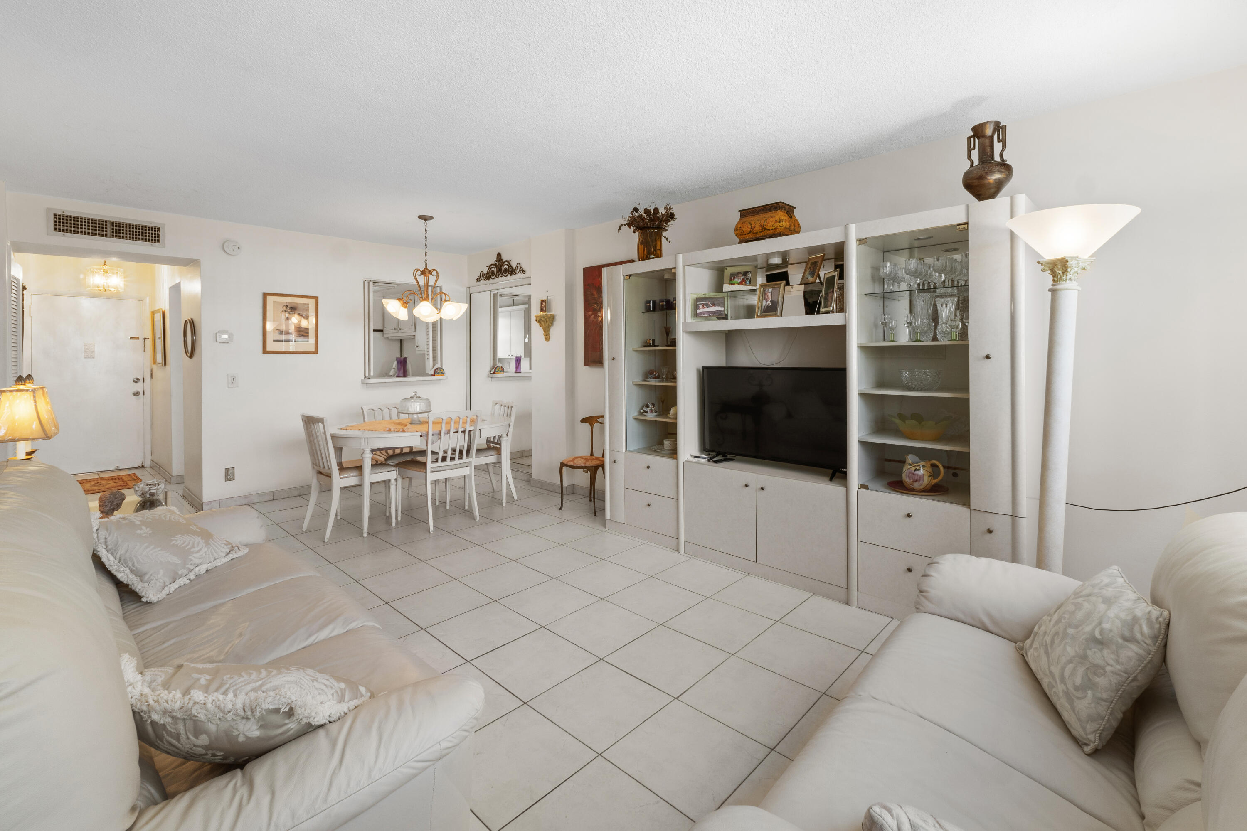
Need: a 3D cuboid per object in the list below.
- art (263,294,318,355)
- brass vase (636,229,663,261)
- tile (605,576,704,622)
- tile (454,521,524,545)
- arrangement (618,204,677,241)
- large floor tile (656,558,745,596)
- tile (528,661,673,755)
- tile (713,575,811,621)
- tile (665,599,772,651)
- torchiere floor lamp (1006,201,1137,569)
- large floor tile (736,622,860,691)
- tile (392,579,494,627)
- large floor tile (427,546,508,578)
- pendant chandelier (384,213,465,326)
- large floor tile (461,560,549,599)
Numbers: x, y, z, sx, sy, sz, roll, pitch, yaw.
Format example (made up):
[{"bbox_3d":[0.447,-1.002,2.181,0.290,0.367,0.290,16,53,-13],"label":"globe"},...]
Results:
[{"bbox_3d":[-3.207,-0.879,5.030,0.025,0.572,0.473,5,8,43],"label":"art"},{"bbox_3d":[0.196,-1.256,3.880,0.190,0.280,0.190,0,4,0],"label":"brass vase"},{"bbox_3d":[0.172,1.006,2.864,0.403,0.010,0.403,5,8,43],"label":"tile"},{"bbox_3d":[-1.024,0.901,3.974,0.403,0.010,0.403,5,8,43],"label":"tile"},{"bbox_3d":[0.186,-1.501,4.043,0.410,0.290,0.370,5,7,44],"label":"arrangement"},{"bbox_3d":[0.471,0.983,3.167,0.402,0.012,0.404,5,7,42],"label":"large floor tile"},{"bbox_3d":[-0.082,1.094,1.981,0.402,0.012,0.404,5,7,42],"label":"tile"},{"bbox_3d":[0.783,1.030,2.949,0.415,0.010,0.415,5,7,44],"label":"tile"},{"bbox_3d":[0.474,1.039,2.586,0.402,0.012,0.404,5,7,42],"label":"tile"},{"bbox_3d":[1.702,0.130,2.040,0.390,1.840,0.390,4,6,43],"label":"torchiere floor lamp"},{"bbox_3d":[0.801,1.095,2.378,0.415,0.010,0.415,5,7,44],"label":"large floor tile"},{"bbox_3d":[-0.984,1.020,2.824,0.403,0.010,0.403,5,8,43],"label":"tile"},{"bbox_3d":[-0.999,0.956,3.372,0.402,0.012,0.404,5,7,42],"label":"large floor tile"},{"bbox_3d":[-1.641,-1.214,4.300,0.660,0.870,0.660,4,6,43],"label":"pendant chandelier"},{"bbox_3d":[-0.685,0.964,3.038,0.390,0.012,0.390,5,8,43],"label":"large floor tile"}]

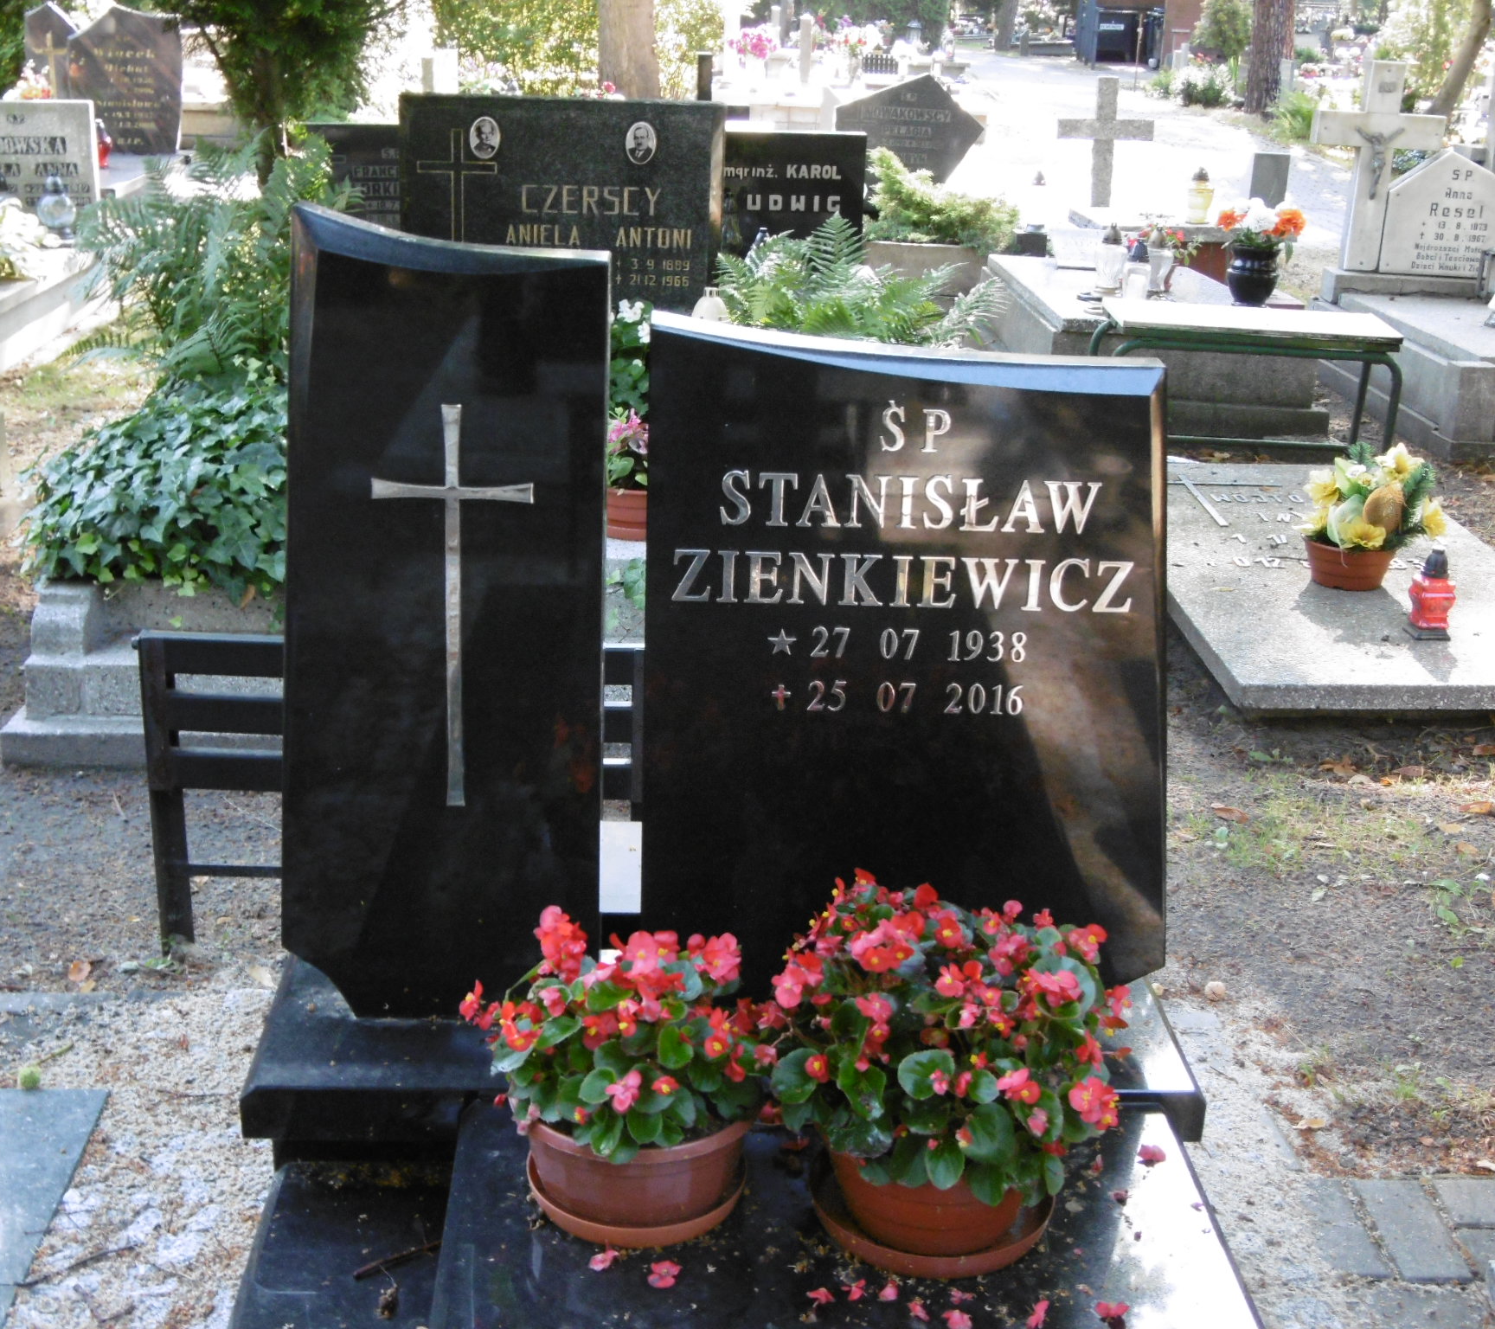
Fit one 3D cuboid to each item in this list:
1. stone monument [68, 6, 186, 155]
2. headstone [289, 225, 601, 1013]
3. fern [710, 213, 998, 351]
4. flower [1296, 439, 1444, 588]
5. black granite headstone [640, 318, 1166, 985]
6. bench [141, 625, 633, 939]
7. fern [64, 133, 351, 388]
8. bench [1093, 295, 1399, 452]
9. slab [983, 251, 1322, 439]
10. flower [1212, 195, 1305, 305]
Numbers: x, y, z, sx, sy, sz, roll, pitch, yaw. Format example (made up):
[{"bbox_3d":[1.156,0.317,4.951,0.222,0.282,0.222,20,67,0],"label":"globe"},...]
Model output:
[{"bbox_3d":[-3.506,-3.319,12.469,0.660,0.840,0.110,0,16,-2],"label":"stone monument"},{"bbox_3d":[-0.312,-0.040,2.305,0.335,0.872,0.080,1,18,-3],"label":"headstone"},{"bbox_3d":[0.329,-1.068,6.350,0.800,0.500,0.650,1,18,-3],"label":"fern"},{"bbox_3d":[1.530,-0.368,5.384,0.330,0.341,0.280,1,18,-3],"label":"flower"},{"bbox_3d":[0.185,0.005,2.474,0.600,0.810,0.090,0,15,-3],"label":"black granite headstone"},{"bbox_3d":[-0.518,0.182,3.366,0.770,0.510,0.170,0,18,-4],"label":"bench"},{"bbox_3d":[-1.394,-1.029,5.750,0.720,0.660,0.650,1,18,-3],"label":"fern"},{"bbox_3d":[1.548,-0.863,6.907,0.860,0.460,0.480,1,17,-8],"label":"bench"},{"bbox_3d":[1.474,-1.269,8.523,1.020,0.390,1.920,1,18,-3],"label":"slab"},{"bbox_3d":[1.891,-1.526,8.123,0.320,0.380,0.300,1,18,-3],"label":"flower"}]

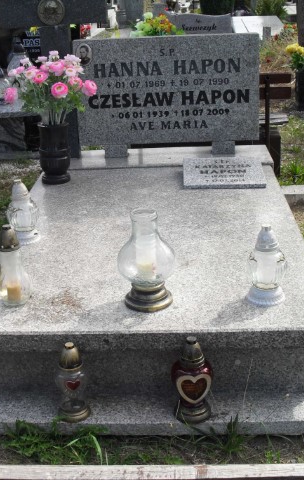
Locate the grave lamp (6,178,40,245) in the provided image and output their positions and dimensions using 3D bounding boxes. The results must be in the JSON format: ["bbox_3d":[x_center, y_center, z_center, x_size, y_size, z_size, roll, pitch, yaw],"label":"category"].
[{"bbox_3d":[-0.518,-0.119,2.611,0.127,0.248,0.127,-7,24,-11],"label":"grave lamp"}]

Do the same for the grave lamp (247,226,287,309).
[{"bbox_3d":[0.370,0.075,2.079,0.125,0.247,0.125,2,23,10],"label":"grave lamp"}]

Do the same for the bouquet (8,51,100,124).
[{"bbox_3d":[-0.459,-0.721,3.091,0.420,0.330,0.360,-1,24,3],"label":"bouquet"}]

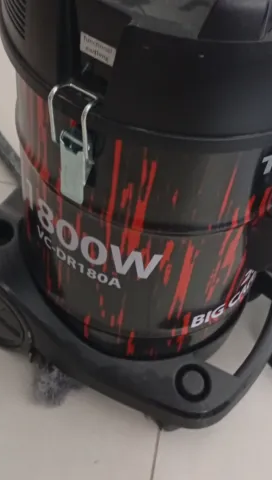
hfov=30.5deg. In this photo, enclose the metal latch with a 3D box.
[{"bbox_3d":[-0.044,-0.067,0.376,0.030,0.096,0.025,29,58,15],"label":"metal latch"}]

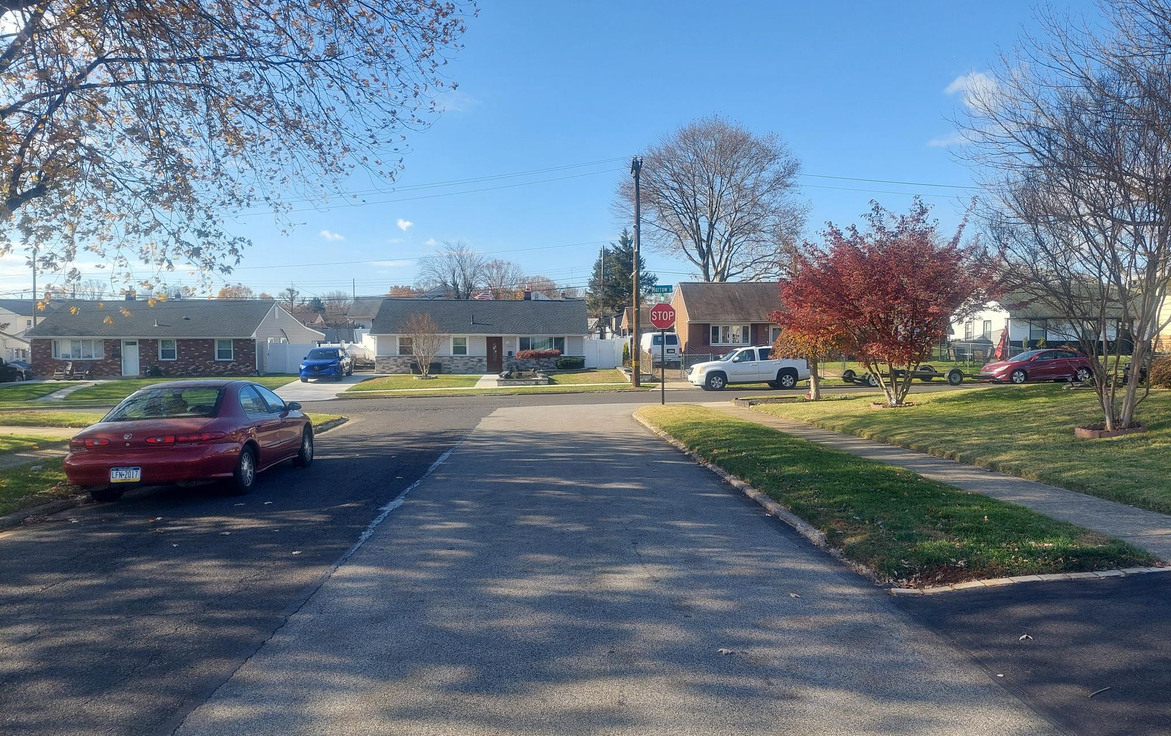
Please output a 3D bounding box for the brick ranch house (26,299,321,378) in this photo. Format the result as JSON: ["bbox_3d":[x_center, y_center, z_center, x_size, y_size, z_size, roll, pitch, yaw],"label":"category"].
[{"bbox_3d":[-26.600,-1.970,54.200,13.200,4.700,13.000,0,1,-5],"label":"brick ranch house"}]

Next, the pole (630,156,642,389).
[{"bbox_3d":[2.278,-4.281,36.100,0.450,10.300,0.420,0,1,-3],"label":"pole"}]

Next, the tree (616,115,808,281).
[{"bbox_3d":[9.680,-9.900,62.000,14.600,18.800,14.000,0,1,0],"label":"tree"}]

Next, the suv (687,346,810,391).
[{"bbox_3d":[7.070,-0.080,34.900,5.150,1.920,2.000,0,1,0],"label":"suv"}]

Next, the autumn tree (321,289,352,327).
[{"bbox_3d":[-26.900,-4.500,88.000,4.000,7.900,4.000,0,1,0],"label":"autumn tree"}]

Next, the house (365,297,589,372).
[{"bbox_3d":[-6.370,-2.040,51.200,12.400,4.450,8.500,0,1,-3],"label":"house"}]

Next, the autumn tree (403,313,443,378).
[{"bbox_3d":[-8.920,-1.256,44.600,2.200,3.580,2.200,0,1,-3],"label":"autumn tree"}]

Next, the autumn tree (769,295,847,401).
[{"bbox_3d":[6.736,-0.610,24.600,2.400,3.200,2.400,0,1,-3],"label":"autumn tree"}]

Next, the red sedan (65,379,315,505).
[{"bbox_3d":[-5.140,0.895,11.280,1.850,1.410,5.050,0,1,-4],"label":"red sedan"}]

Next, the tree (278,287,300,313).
[{"bbox_3d":[-32.700,-4.800,90.000,2.800,8.400,2.800,0,1,0],"label":"tree"}]

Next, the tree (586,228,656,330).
[{"bbox_3d":[3.296,-6.842,75.000,6.500,12.260,6.300,0,1,-3],"label":"tree"}]

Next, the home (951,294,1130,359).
[{"bbox_3d":[28.200,-2.950,50.200,8.800,4.400,8.000,0,1,-1],"label":"home"}]

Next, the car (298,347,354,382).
[{"bbox_3d":[-12.870,-0.285,41.100,2.000,1.700,4.950,0,1,-6],"label":"car"}]

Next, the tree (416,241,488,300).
[{"bbox_3d":[-11.900,-5.800,72.000,6.600,11.000,6.500,0,1,0],"label":"tree"}]

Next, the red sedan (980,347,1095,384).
[{"bbox_3d":[19.520,-0.120,35.000,4.800,1.460,1.830,0,1,-3],"label":"red sedan"}]

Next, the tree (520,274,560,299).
[{"bbox_3d":[-5.975,-6.423,105.000,6.000,11.200,6.000,0,1,-3],"label":"tree"}]

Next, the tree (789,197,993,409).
[{"bbox_3d":[8.205,-1.780,22.100,5.600,5.650,5.300,0,1,-3],"label":"tree"}]

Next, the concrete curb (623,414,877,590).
[{"bbox_3d":[1.760,1.330,13.750,0.280,0.170,16.000,0,1,-3],"label":"concrete curb"}]

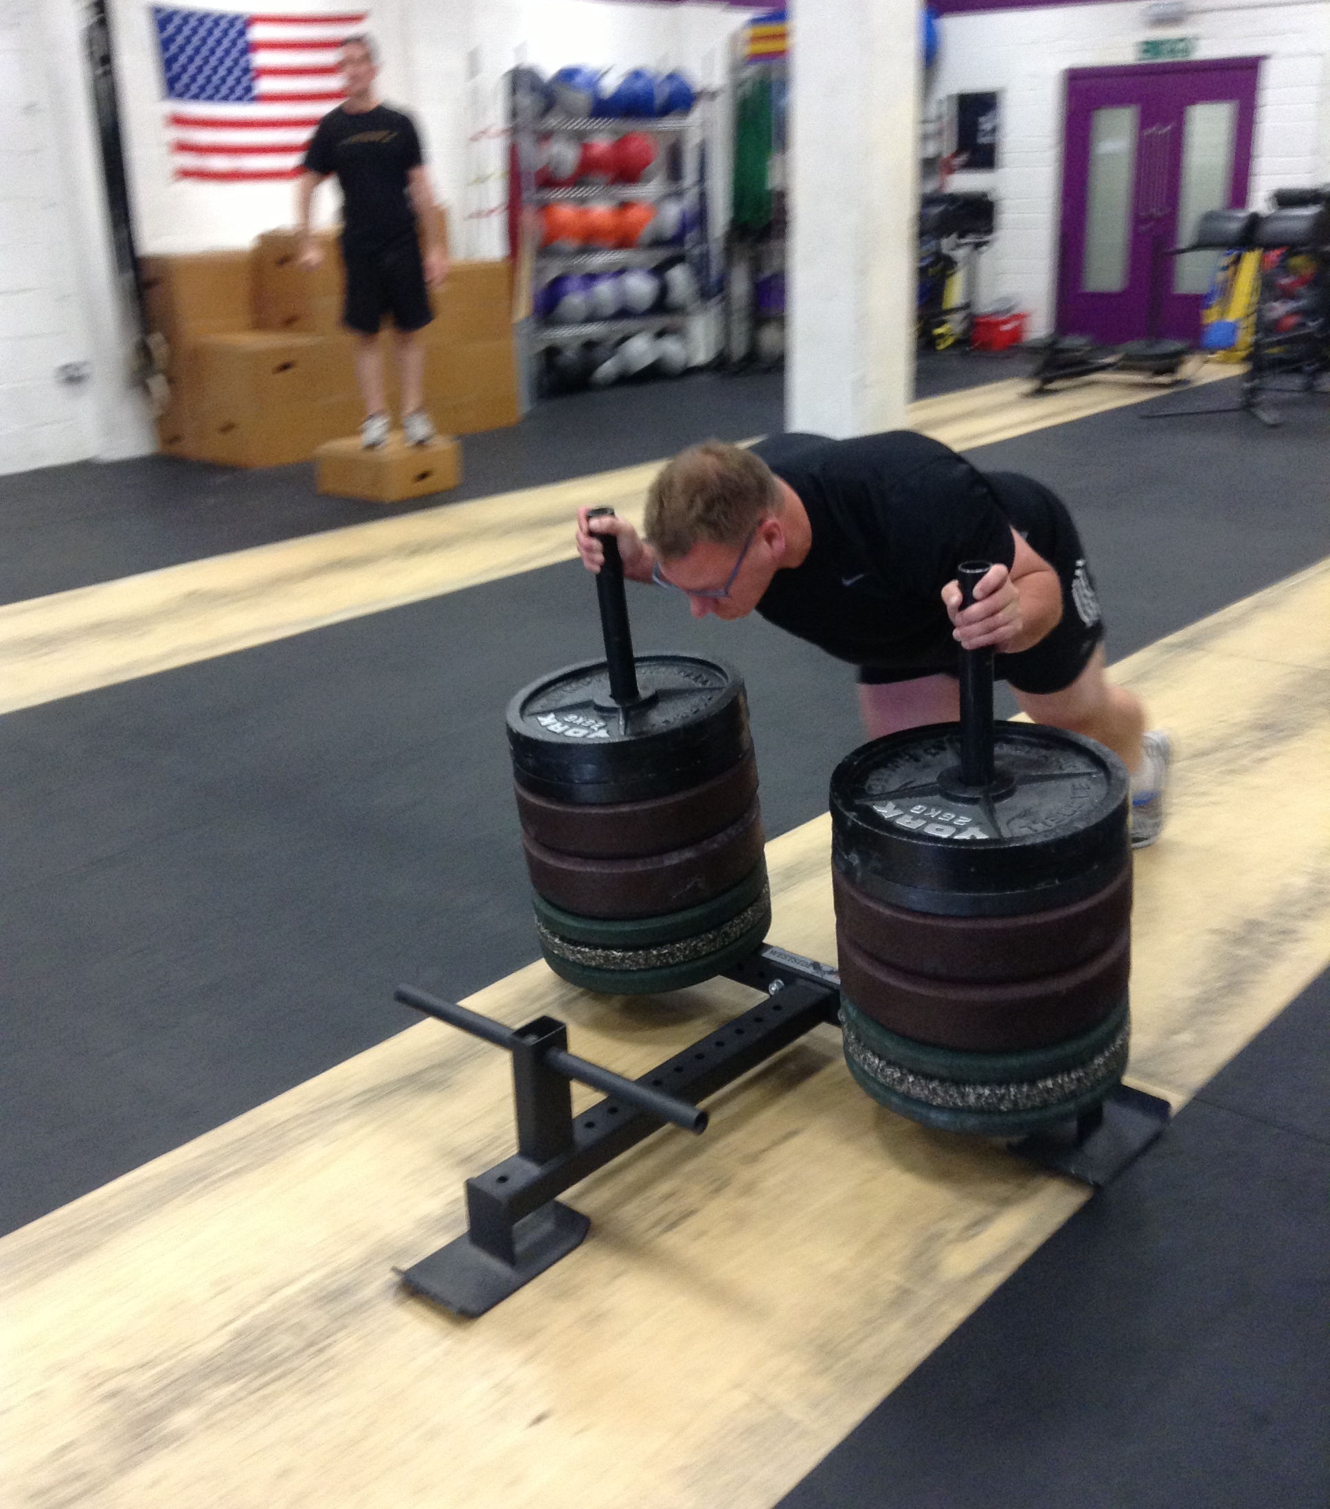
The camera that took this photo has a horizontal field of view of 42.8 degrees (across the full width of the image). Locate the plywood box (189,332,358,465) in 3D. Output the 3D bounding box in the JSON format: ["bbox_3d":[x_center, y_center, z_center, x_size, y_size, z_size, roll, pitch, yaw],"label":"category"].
[{"bbox_3d":[-2.130,-1.927,9.194,0.490,0.610,0.630,17,27,42],"label":"plywood box"}]

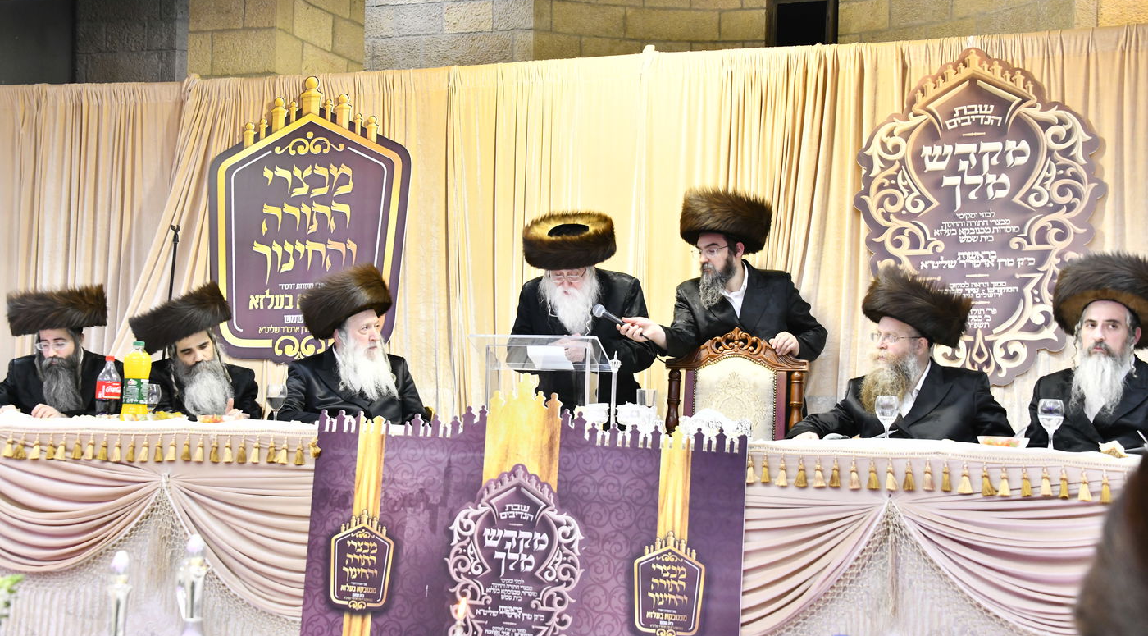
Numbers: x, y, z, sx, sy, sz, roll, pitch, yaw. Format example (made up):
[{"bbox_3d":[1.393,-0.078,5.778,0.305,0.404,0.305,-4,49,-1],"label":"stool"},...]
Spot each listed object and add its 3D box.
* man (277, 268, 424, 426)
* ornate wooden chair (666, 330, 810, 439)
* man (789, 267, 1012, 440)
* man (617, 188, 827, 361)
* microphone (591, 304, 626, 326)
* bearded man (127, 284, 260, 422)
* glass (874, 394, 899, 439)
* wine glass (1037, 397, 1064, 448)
[{"bbox_3d":[-0.829,0.462,5.194,0.580,1.341,0.720,2,-1,-22],"label":"man"},{"bbox_3d":[0.599,0.602,5.234,0.610,1.136,0.660,1,-1,6],"label":"ornate wooden chair"},{"bbox_3d":[1.176,0.495,5.094,0.760,1.376,0.750,1,-1,23],"label":"man"},{"bbox_3d":[0.581,0.323,5.671,0.840,1.708,0.500,1,-1,20],"label":"man"},{"bbox_3d":[0.150,-0.005,5.400,0.175,0.053,0.053,26,0,6],"label":"microphone"},{"bbox_3d":[-1.421,0.492,5.244,0.560,1.250,0.750,2,-1,-12],"label":"bearded man"},{"bbox_3d":[1.092,0.345,4.900,0.080,0.162,0.080,1,-1,0],"label":"glass"},{"bbox_3d":[1.495,0.331,4.400,0.082,0.165,0.082,1,-1,0],"label":"wine glass"}]

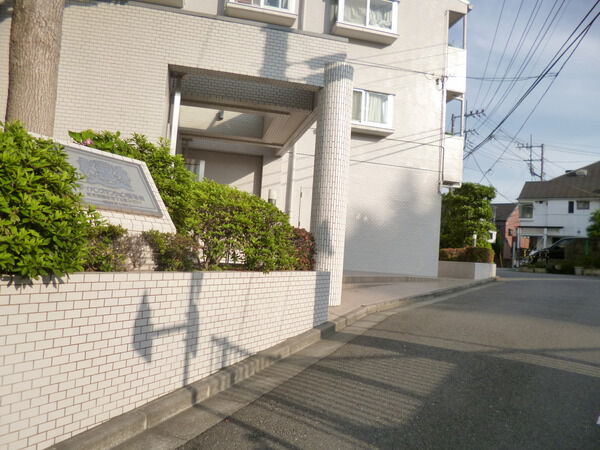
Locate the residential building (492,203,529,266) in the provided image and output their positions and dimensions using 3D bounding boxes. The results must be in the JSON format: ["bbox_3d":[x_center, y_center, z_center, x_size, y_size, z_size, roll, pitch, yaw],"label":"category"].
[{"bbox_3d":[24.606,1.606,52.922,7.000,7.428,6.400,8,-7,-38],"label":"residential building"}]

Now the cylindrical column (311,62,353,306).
[{"bbox_3d":[0.501,-0.635,6.604,0.557,3.758,0.557,3,-5,0],"label":"cylindrical column"}]

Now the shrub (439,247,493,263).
[{"bbox_3d":[5.043,0.903,12.600,1.700,0.500,0.700,1,-6,22],"label":"shrub"}]

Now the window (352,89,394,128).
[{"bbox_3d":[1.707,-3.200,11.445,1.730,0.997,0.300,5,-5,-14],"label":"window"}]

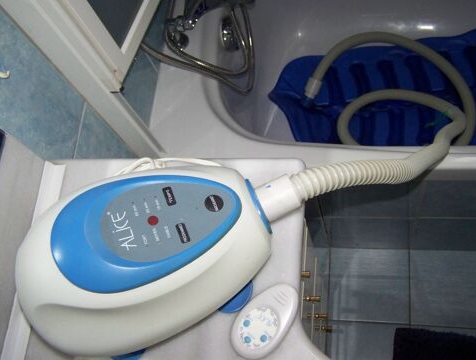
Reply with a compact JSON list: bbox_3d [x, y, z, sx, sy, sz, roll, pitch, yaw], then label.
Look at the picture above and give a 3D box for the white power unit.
[{"bbox_3d":[-0.105,0.071,0.533,0.266,0.137,0.172,-25,65,2],"label":"white power unit"}]

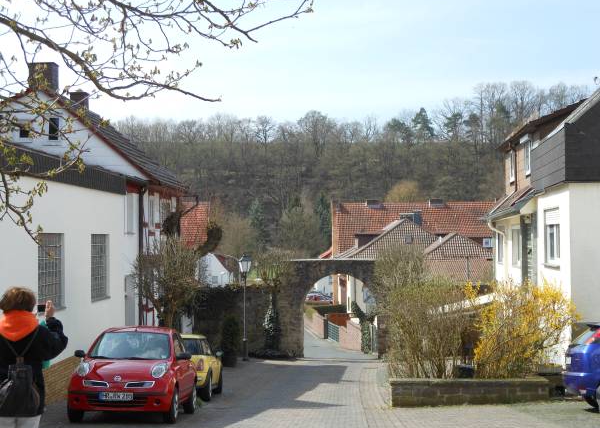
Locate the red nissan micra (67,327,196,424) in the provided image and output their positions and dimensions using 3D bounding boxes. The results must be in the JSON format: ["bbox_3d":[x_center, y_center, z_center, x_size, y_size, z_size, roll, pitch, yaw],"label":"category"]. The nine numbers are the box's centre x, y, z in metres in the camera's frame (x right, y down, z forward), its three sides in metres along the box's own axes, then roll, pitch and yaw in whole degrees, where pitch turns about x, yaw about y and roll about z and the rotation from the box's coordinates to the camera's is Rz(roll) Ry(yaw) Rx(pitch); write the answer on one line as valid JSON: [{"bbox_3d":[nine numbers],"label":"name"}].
[{"bbox_3d":[-2.687,2.608,18.878,1.670,1.530,3.720,0,-6,1],"label":"red nissan micra"}]

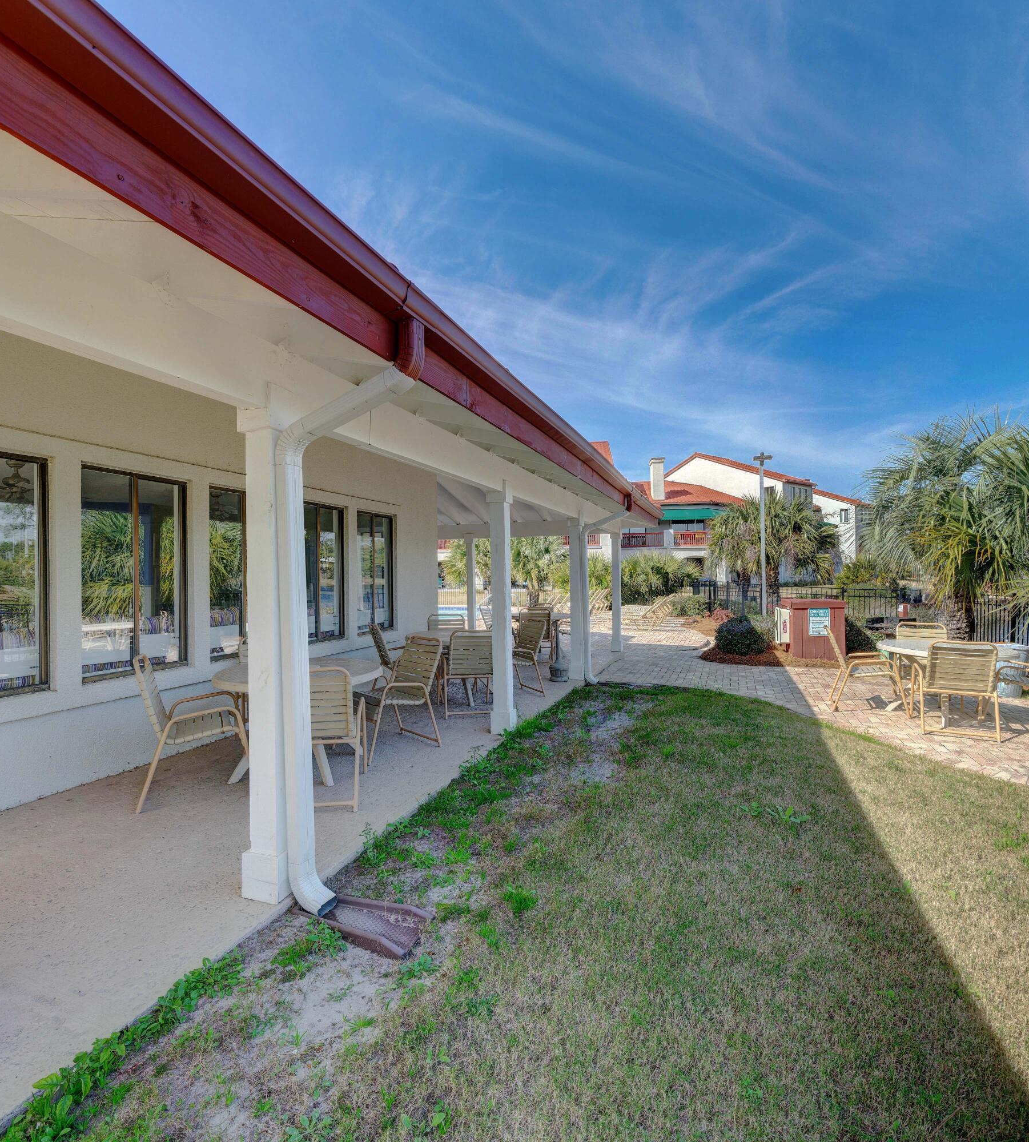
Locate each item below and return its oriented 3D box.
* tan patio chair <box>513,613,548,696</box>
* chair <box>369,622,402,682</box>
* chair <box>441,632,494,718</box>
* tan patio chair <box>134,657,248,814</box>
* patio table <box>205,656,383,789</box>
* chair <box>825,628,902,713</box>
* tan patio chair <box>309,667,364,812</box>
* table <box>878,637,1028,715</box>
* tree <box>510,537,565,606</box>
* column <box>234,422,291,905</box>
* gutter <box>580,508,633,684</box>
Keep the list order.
[{"bbox_3d":[-0.057,1.050,6.904,0.750,0.915,0.590,0,0,-27],"label":"tan patio chair"},{"bbox_3d":[-1.370,1.100,6.820,0.750,0.880,0.600,-1,0,-24],"label":"chair"},{"bbox_3d":[-0.482,1.053,6.141,0.590,0.915,0.750,0,0,-15],"label":"chair"},{"bbox_3d":[-2.223,1.063,4.030,0.750,0.915,0.590,0,0,-29],"label":"tan patio chair"},{"bbox_3d":[-1.627,1.161,4.419,1.220,0.750,1.220,-1,0,21],"label":"patio table"},{"bbox_3d":[3.779,1.040,6.144,0.727,0.871,0.576,-1,-1,28],"label":"chair"},{"bbox_3d":[-1.295,1.056,3.834,0.576,0.871,0.727,-1,-1,-7],"label":"tan patio chair"},{"bbox_3d":[4.358,1.096,5.778,1.200,0.720,1.200,-1,0,21],"label":"table"},{"bbox_3d":[0.833,-0.574,24.500,3.100,4.200,3.100,-1,-1,21],"label":"tree"},{"bbox_3d":[-1.139,0.391,2.708,0.195,2.240,0.195,0,0,21],"label":"column"},{"bbox_3d":[1.285,0.349,7.839,0.662,2.390,0.120,-1,-1,21],"label":"gutter"}]

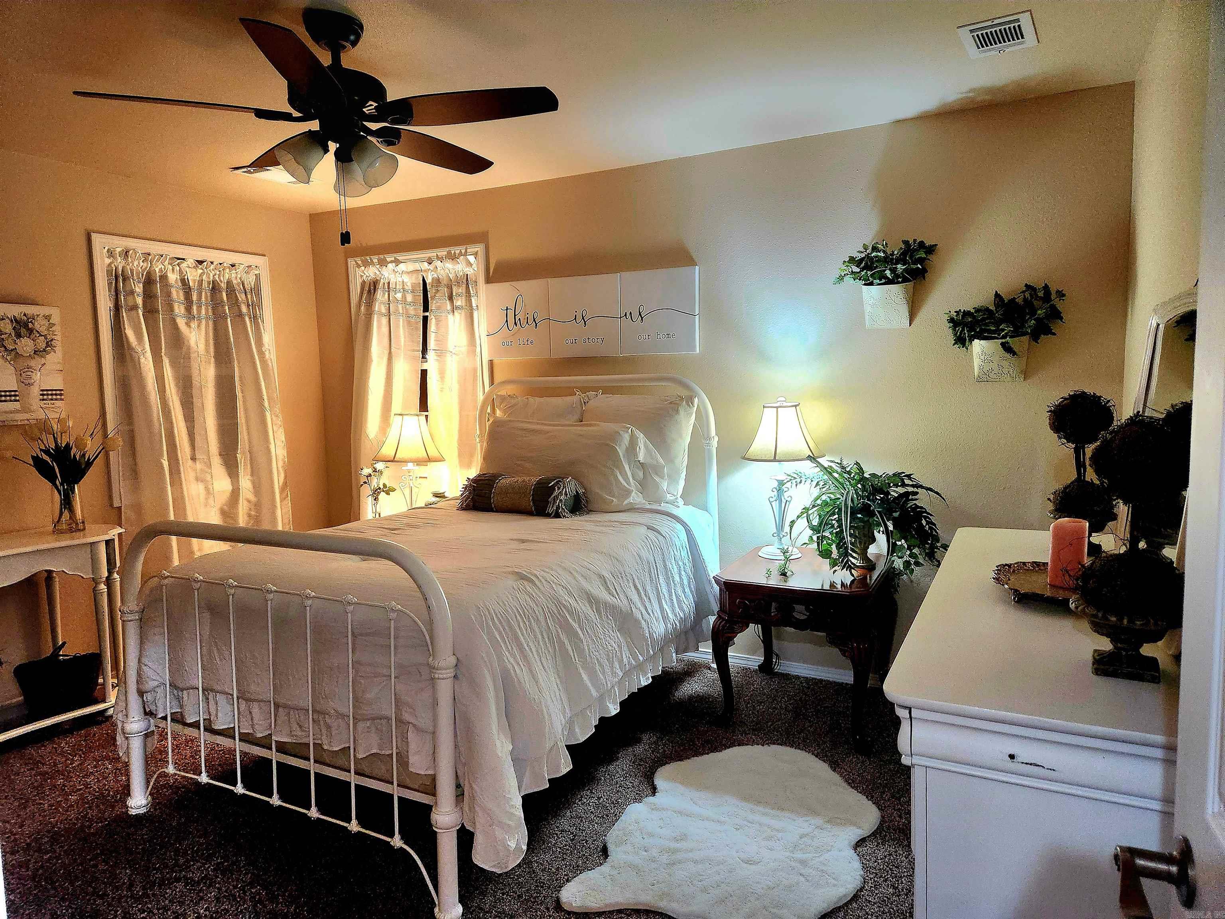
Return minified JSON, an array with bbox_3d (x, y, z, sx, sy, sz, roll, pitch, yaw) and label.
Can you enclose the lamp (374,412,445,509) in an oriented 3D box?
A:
[{"bbox_3d":[-1.034,0.089,4.175,0.360,0.685,0.360,2,6,27],"label":"lamp"}]

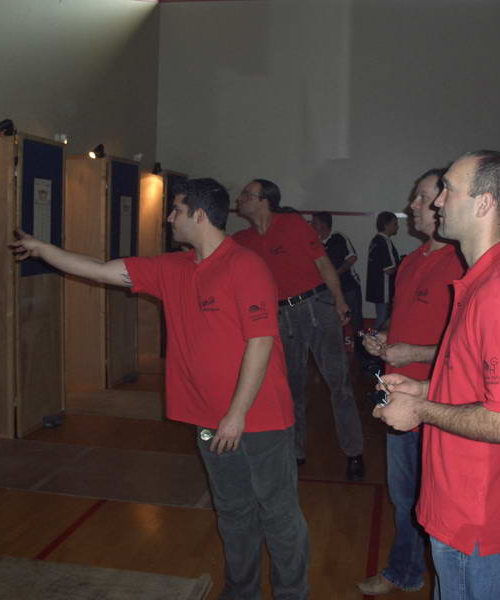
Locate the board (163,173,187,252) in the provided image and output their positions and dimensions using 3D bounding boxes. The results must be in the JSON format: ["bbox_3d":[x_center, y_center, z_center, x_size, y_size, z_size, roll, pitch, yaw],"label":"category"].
[{"bbox_3d":[-0.945,-1.044,9.451,0.040,1.030,0.860,3,6,10],"label":"board"}]

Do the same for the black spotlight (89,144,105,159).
[{"bbox_3d":[-1.439,-1.392,7.151,0.090,0.110,0.160,7,31,40],"label":"black spotlight"}]

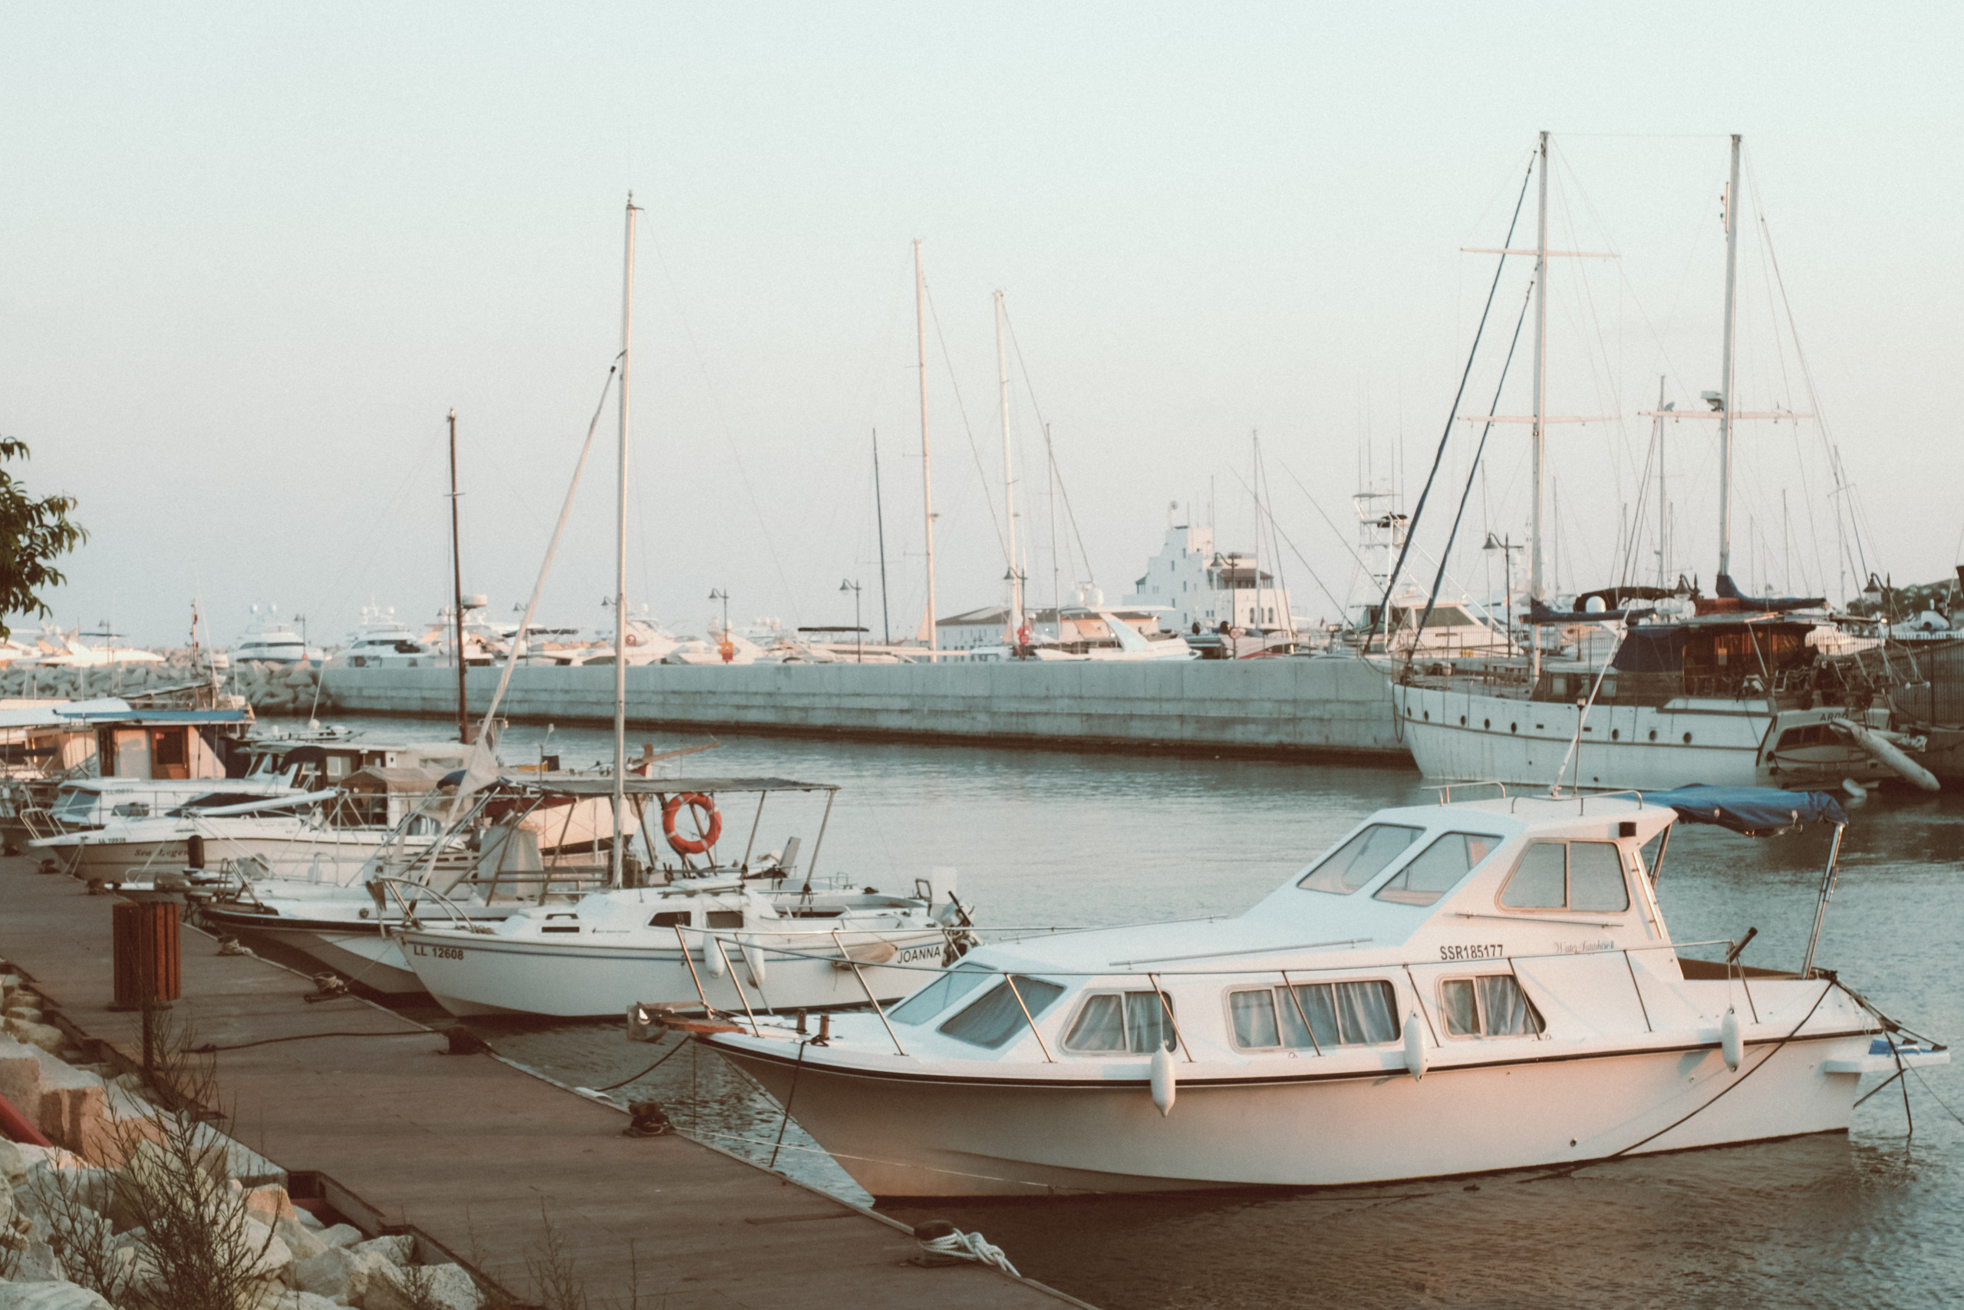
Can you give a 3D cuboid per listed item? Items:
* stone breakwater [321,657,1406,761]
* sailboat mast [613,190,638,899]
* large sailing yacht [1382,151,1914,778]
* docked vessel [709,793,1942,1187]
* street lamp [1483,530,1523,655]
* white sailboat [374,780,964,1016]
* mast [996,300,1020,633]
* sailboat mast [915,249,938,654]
[{"bbox_3d":[-14.749,2.090,115.584,3.000,3.100,107.782,-1,0,-34],"label":"stone breakwater"},{"bbox_3d":[-3.893,-1.243,25.001,0.110,7.550,0.100,1,0,-18],"label":"sailboat mast"},{"bbox_3d":[14.805,-4.950,56.130,4.400,16.400,14.000,-1,0,-33],"label":"large sailing yacht"},{"bbox_3d":[2.514,2.340,17.377,9.600,2.750,3.050,-1,0,-22],"label":"docked vessel"},{"bbox_3d":[17.050,-1.401,74.996,1.500,5.219,0.500,-1,0,-37],"label":"street lamp"},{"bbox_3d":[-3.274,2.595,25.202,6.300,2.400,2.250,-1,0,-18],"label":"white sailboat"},{"bbox_3d":[1.268,-8.247,111.960,0.300,19.024,0.220,-3,1,-34],"label":"mast"},{"bbox_3d":[-2.867,-9.974,117.951,0.320,22.589,0.220,-2,1,-34],"label":"sailboat mast"}]

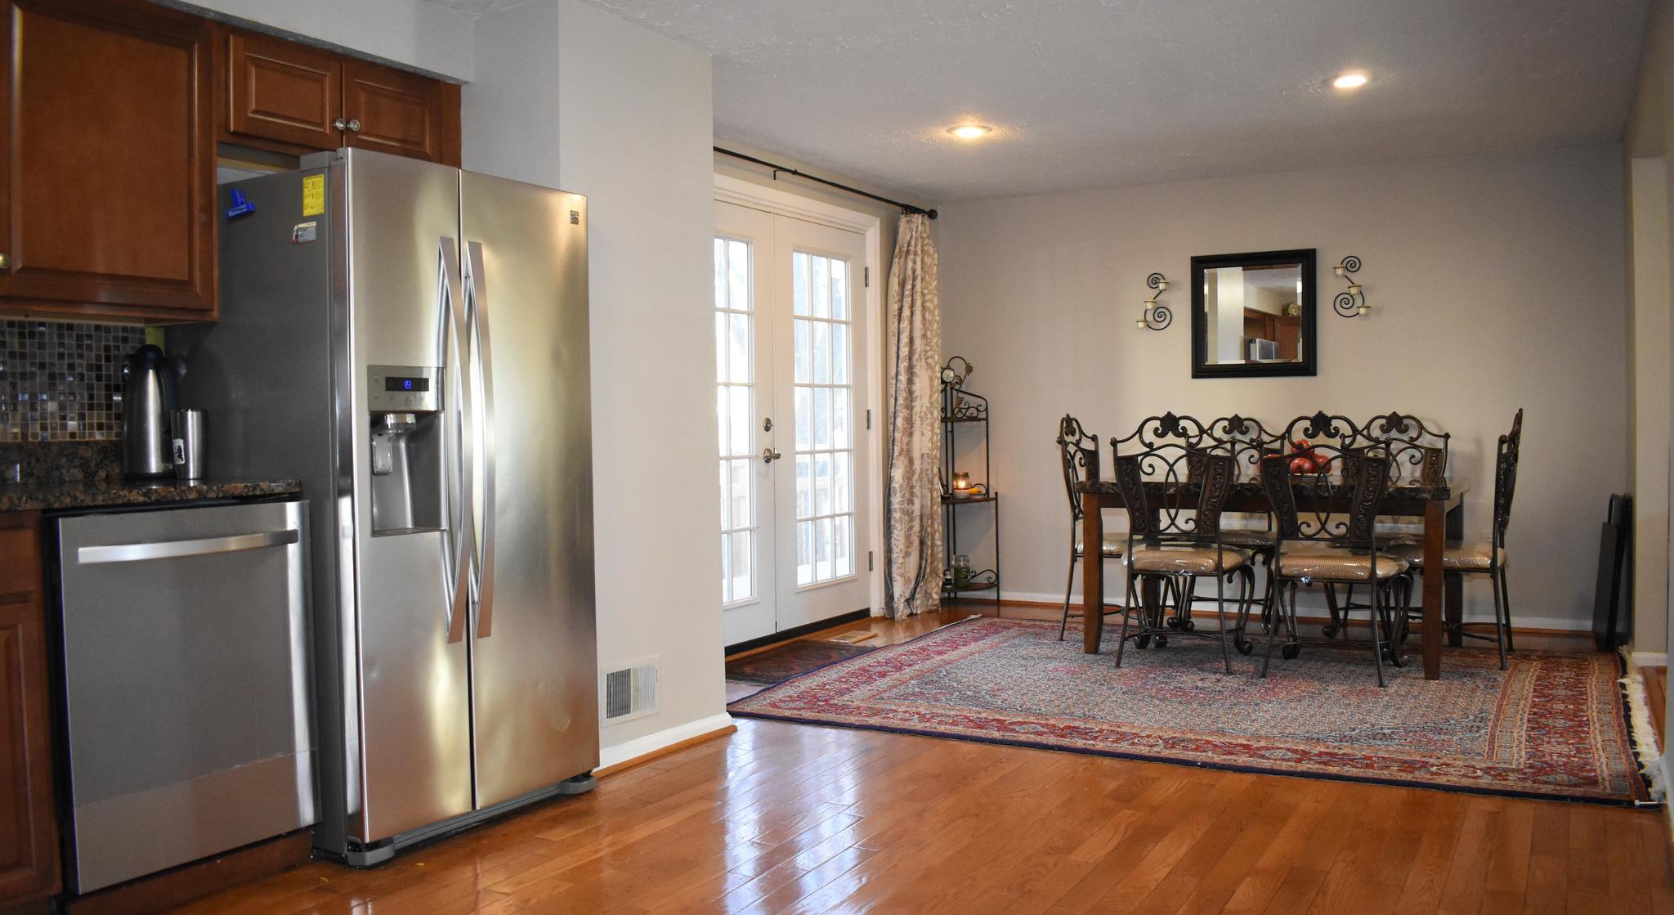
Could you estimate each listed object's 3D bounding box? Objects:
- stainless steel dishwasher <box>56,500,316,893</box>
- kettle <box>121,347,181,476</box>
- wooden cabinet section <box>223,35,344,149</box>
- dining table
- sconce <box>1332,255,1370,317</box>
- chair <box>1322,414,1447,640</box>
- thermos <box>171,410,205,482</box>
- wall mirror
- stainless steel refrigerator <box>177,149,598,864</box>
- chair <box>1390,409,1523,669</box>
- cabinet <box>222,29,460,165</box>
[{"bbox_3d":[-1.630,0.486,2.870,0.610,0.775,0.600,0,2,31],"label":"stainless steel dishwasher"},{"bbox_3d":[-1.643,-0.109,3.010,0.150,0.322,0.127,-1,1,-10],"label":"kettle"},{"bbox_3d":[-1.577,-0.958,3.386,0.300,0.258,0.340,0,2,31],"label":"wooden cabinet section"},{"bbox_3d":[1.964,0.491,5.645,1.570,0.768,0.930,0,2,32],"label":"dining table"},{"bbox_3d":[2.566,-0.854,6.258,0.195,0.318,0.100,0,2,31],"label":"sconce"},{"bbox_3d":[2.669,0.327,6.067,0.507,1.089,0.490,0,2,31],"label":"chair"},{"bbox_3d":[-1.470,-0.025,2.833,0.078,0.165,0.078,0,2,31],"label":"thermos"},{"bbox_3d":[2.179,-0.746,6.580,0.635,0.652,0.035,0,2,31],"label":"wall mirror"},{"bbox_3d":[-1.230,0.118,3.487,0.850,1.750,0.830,0,2,31],"label":"stainless steel refrigerator"},{"bbox_3d":[2.668,0.326,5.416,0.560,1.080,0.485,0,2,32],"label":"chair"},{"bbox_3d":[-1.502,-0.977,3.616,0.340,0.335,0.820,0,2,31],"label":"cabinet"}]

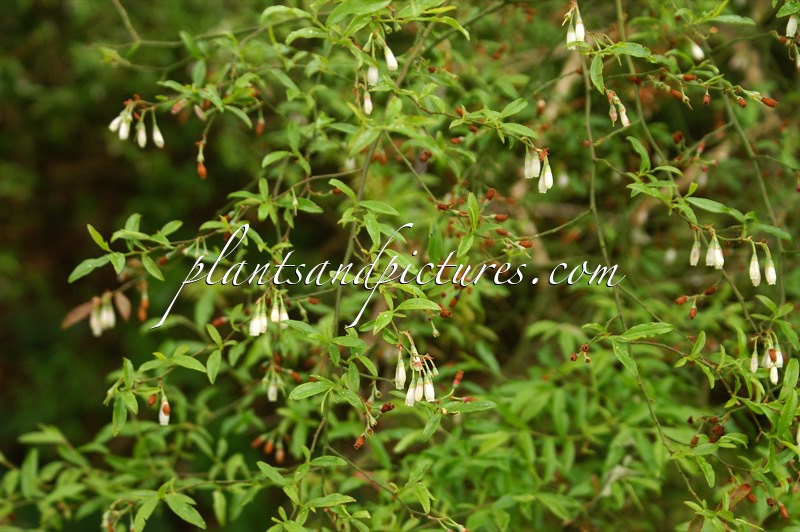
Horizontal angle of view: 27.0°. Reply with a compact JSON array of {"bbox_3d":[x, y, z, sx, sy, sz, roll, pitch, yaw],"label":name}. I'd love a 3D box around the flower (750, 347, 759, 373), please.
[{"bbox_3d":[0.149,0.040,0.700,0.003,0.011,0.003,2,7,0],"label":"flower"}]

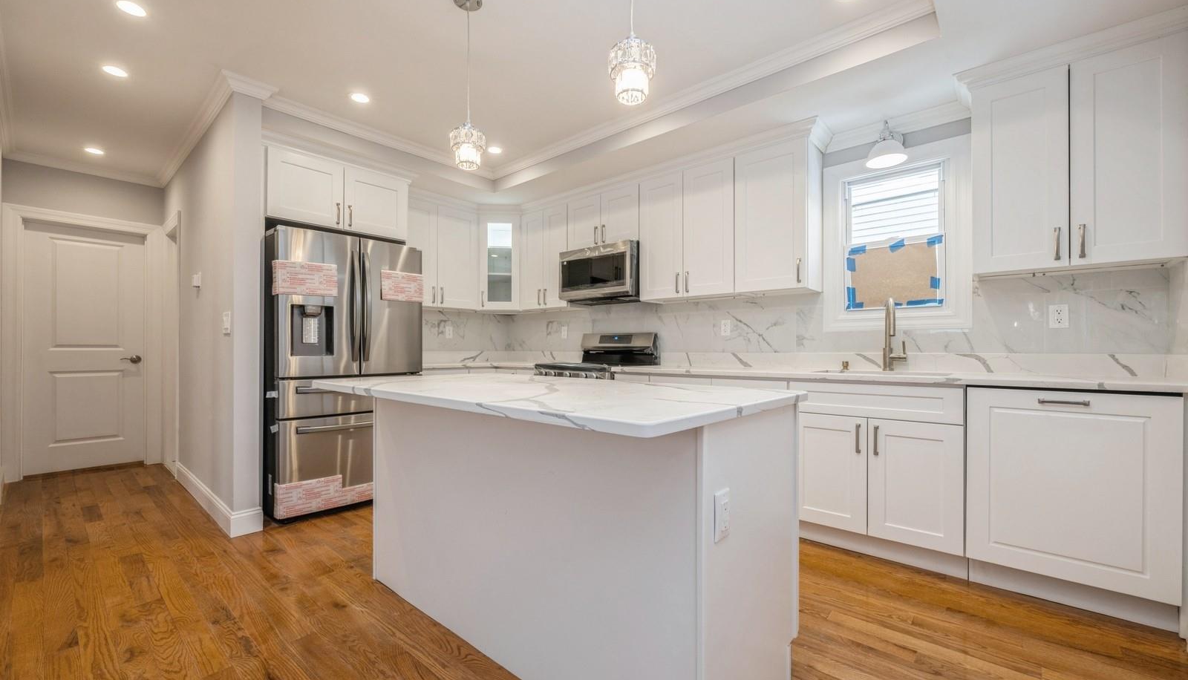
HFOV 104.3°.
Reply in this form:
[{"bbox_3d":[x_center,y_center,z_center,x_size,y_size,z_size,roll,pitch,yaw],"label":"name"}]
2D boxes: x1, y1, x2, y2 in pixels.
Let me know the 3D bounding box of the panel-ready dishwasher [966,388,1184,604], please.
[{"bbox_3d":[2.060,0.593,2.058,0.601,0.768,0.610,-1,-1,41],"label":"panel-ready dishwasher"}]

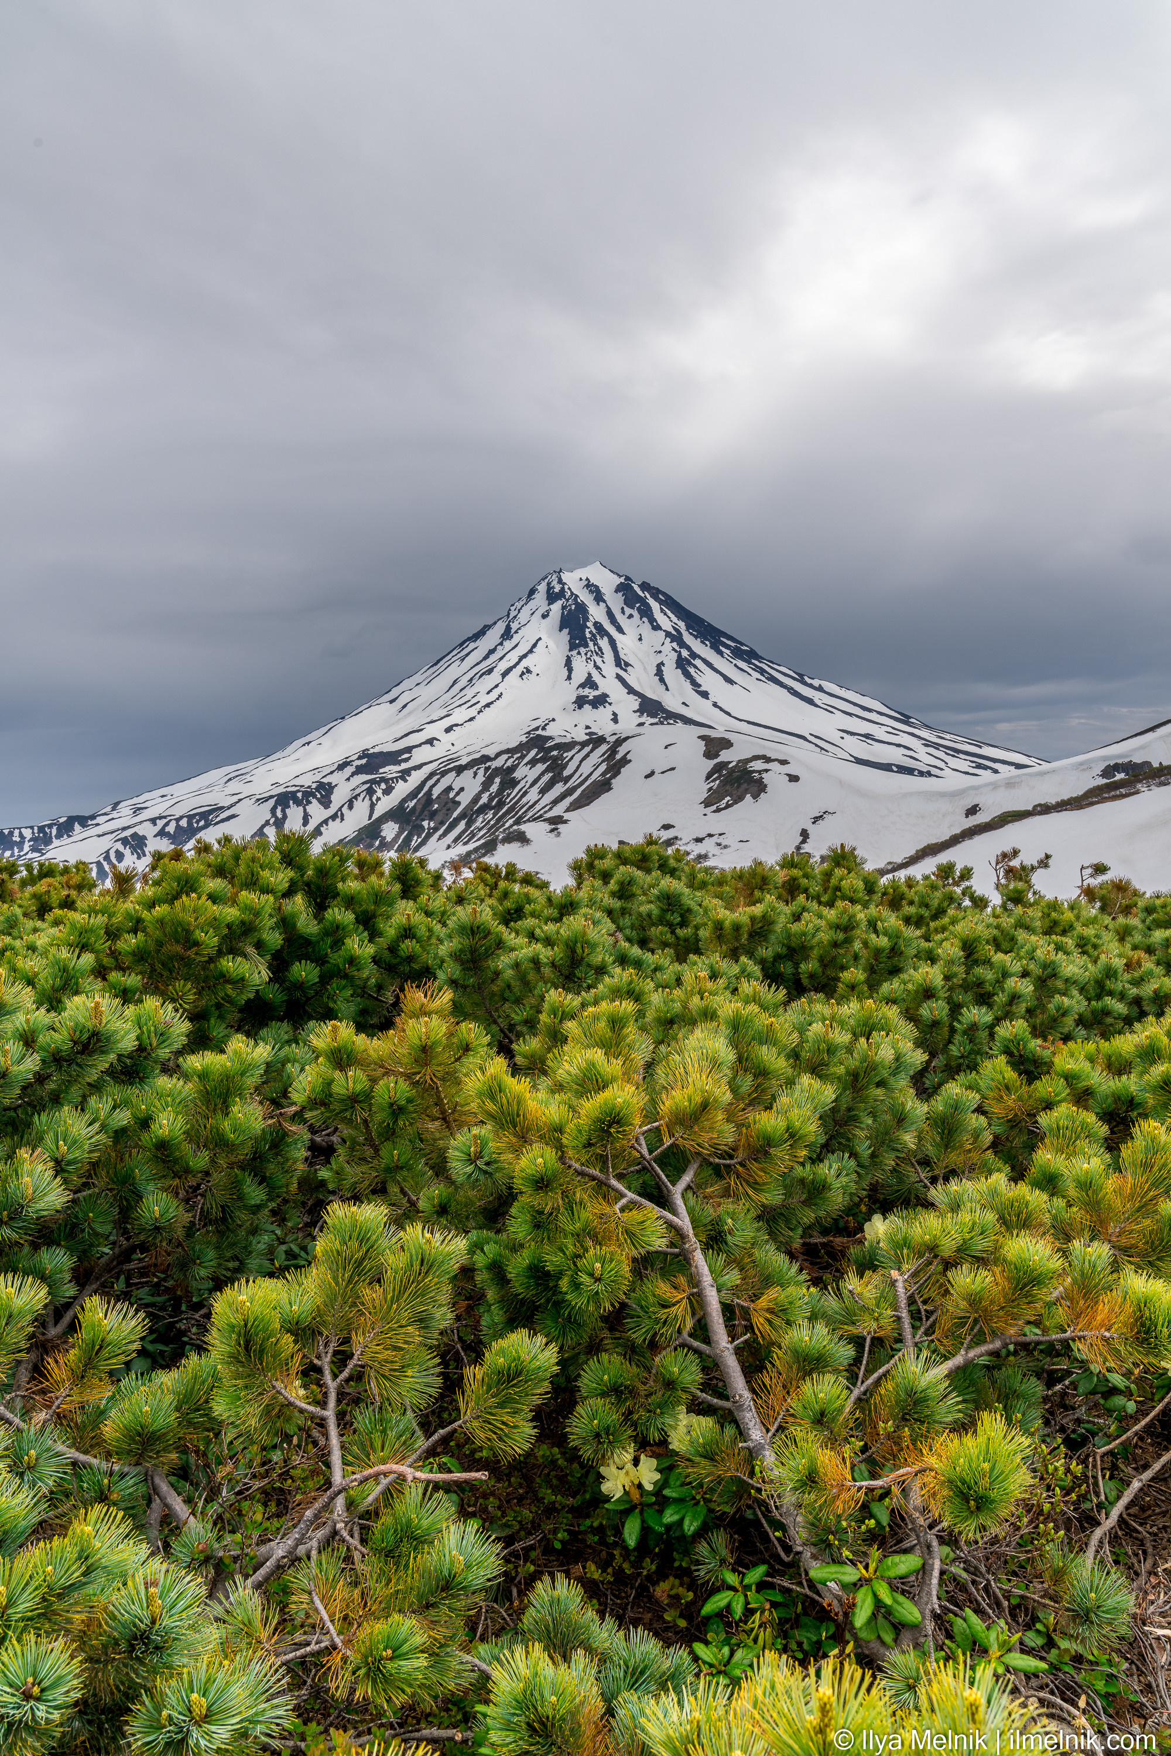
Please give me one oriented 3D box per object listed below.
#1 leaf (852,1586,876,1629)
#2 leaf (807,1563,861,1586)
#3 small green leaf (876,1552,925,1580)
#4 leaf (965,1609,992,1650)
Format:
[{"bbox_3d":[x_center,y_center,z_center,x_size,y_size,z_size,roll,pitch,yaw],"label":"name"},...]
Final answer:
[{"bbox_3d":[0.332,0.872,1.690,0.023,0.009,0.053,13,48,29],"label":"leaf"},{"bbox_3d":[0.306,0.854,1.732,0.063,0.009,0.026,-1,42,9],"label":"leaf"},{"bbox_3d":[0.387,0.849,1.743,0.060,0.009,0.027,-17,42,-6],"label":"small green leaf"},{"bbox_3d":[0.465,0.892,1.680,0.024,0.009,0.050,-16,46,-17],"label":"leaf"}]

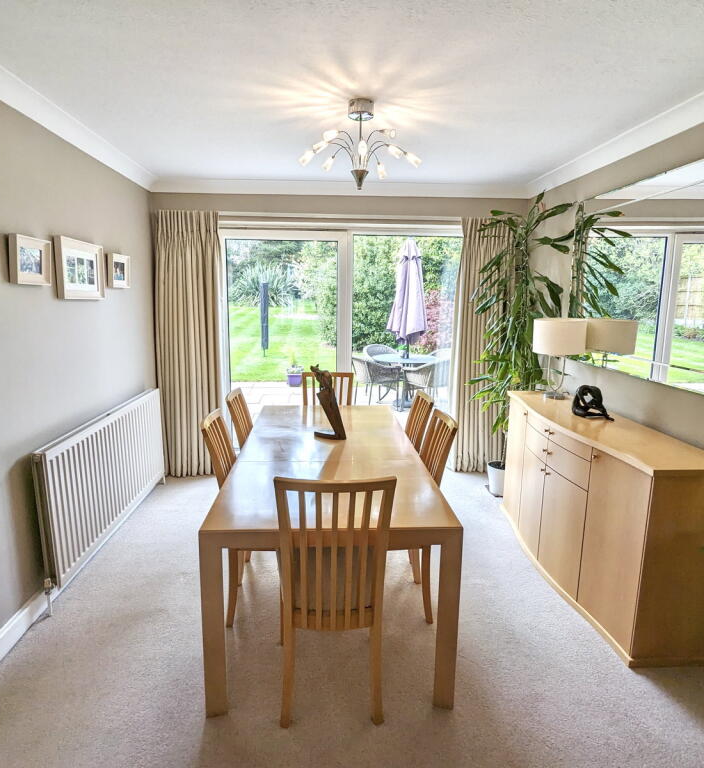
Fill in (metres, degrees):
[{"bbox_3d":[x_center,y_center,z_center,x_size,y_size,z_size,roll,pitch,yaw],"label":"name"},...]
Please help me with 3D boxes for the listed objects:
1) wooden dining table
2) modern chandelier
[{"bbox_3d":[-0.129,0.695,2.639,0.920,0.730,1.920,0,10,-4],"label":"wooden dining table"},{"bbox_3d":[0.042,-1.138,2.272,0.585,0.398,0.577,0,10,-4],"label":"modern chandelier"}]

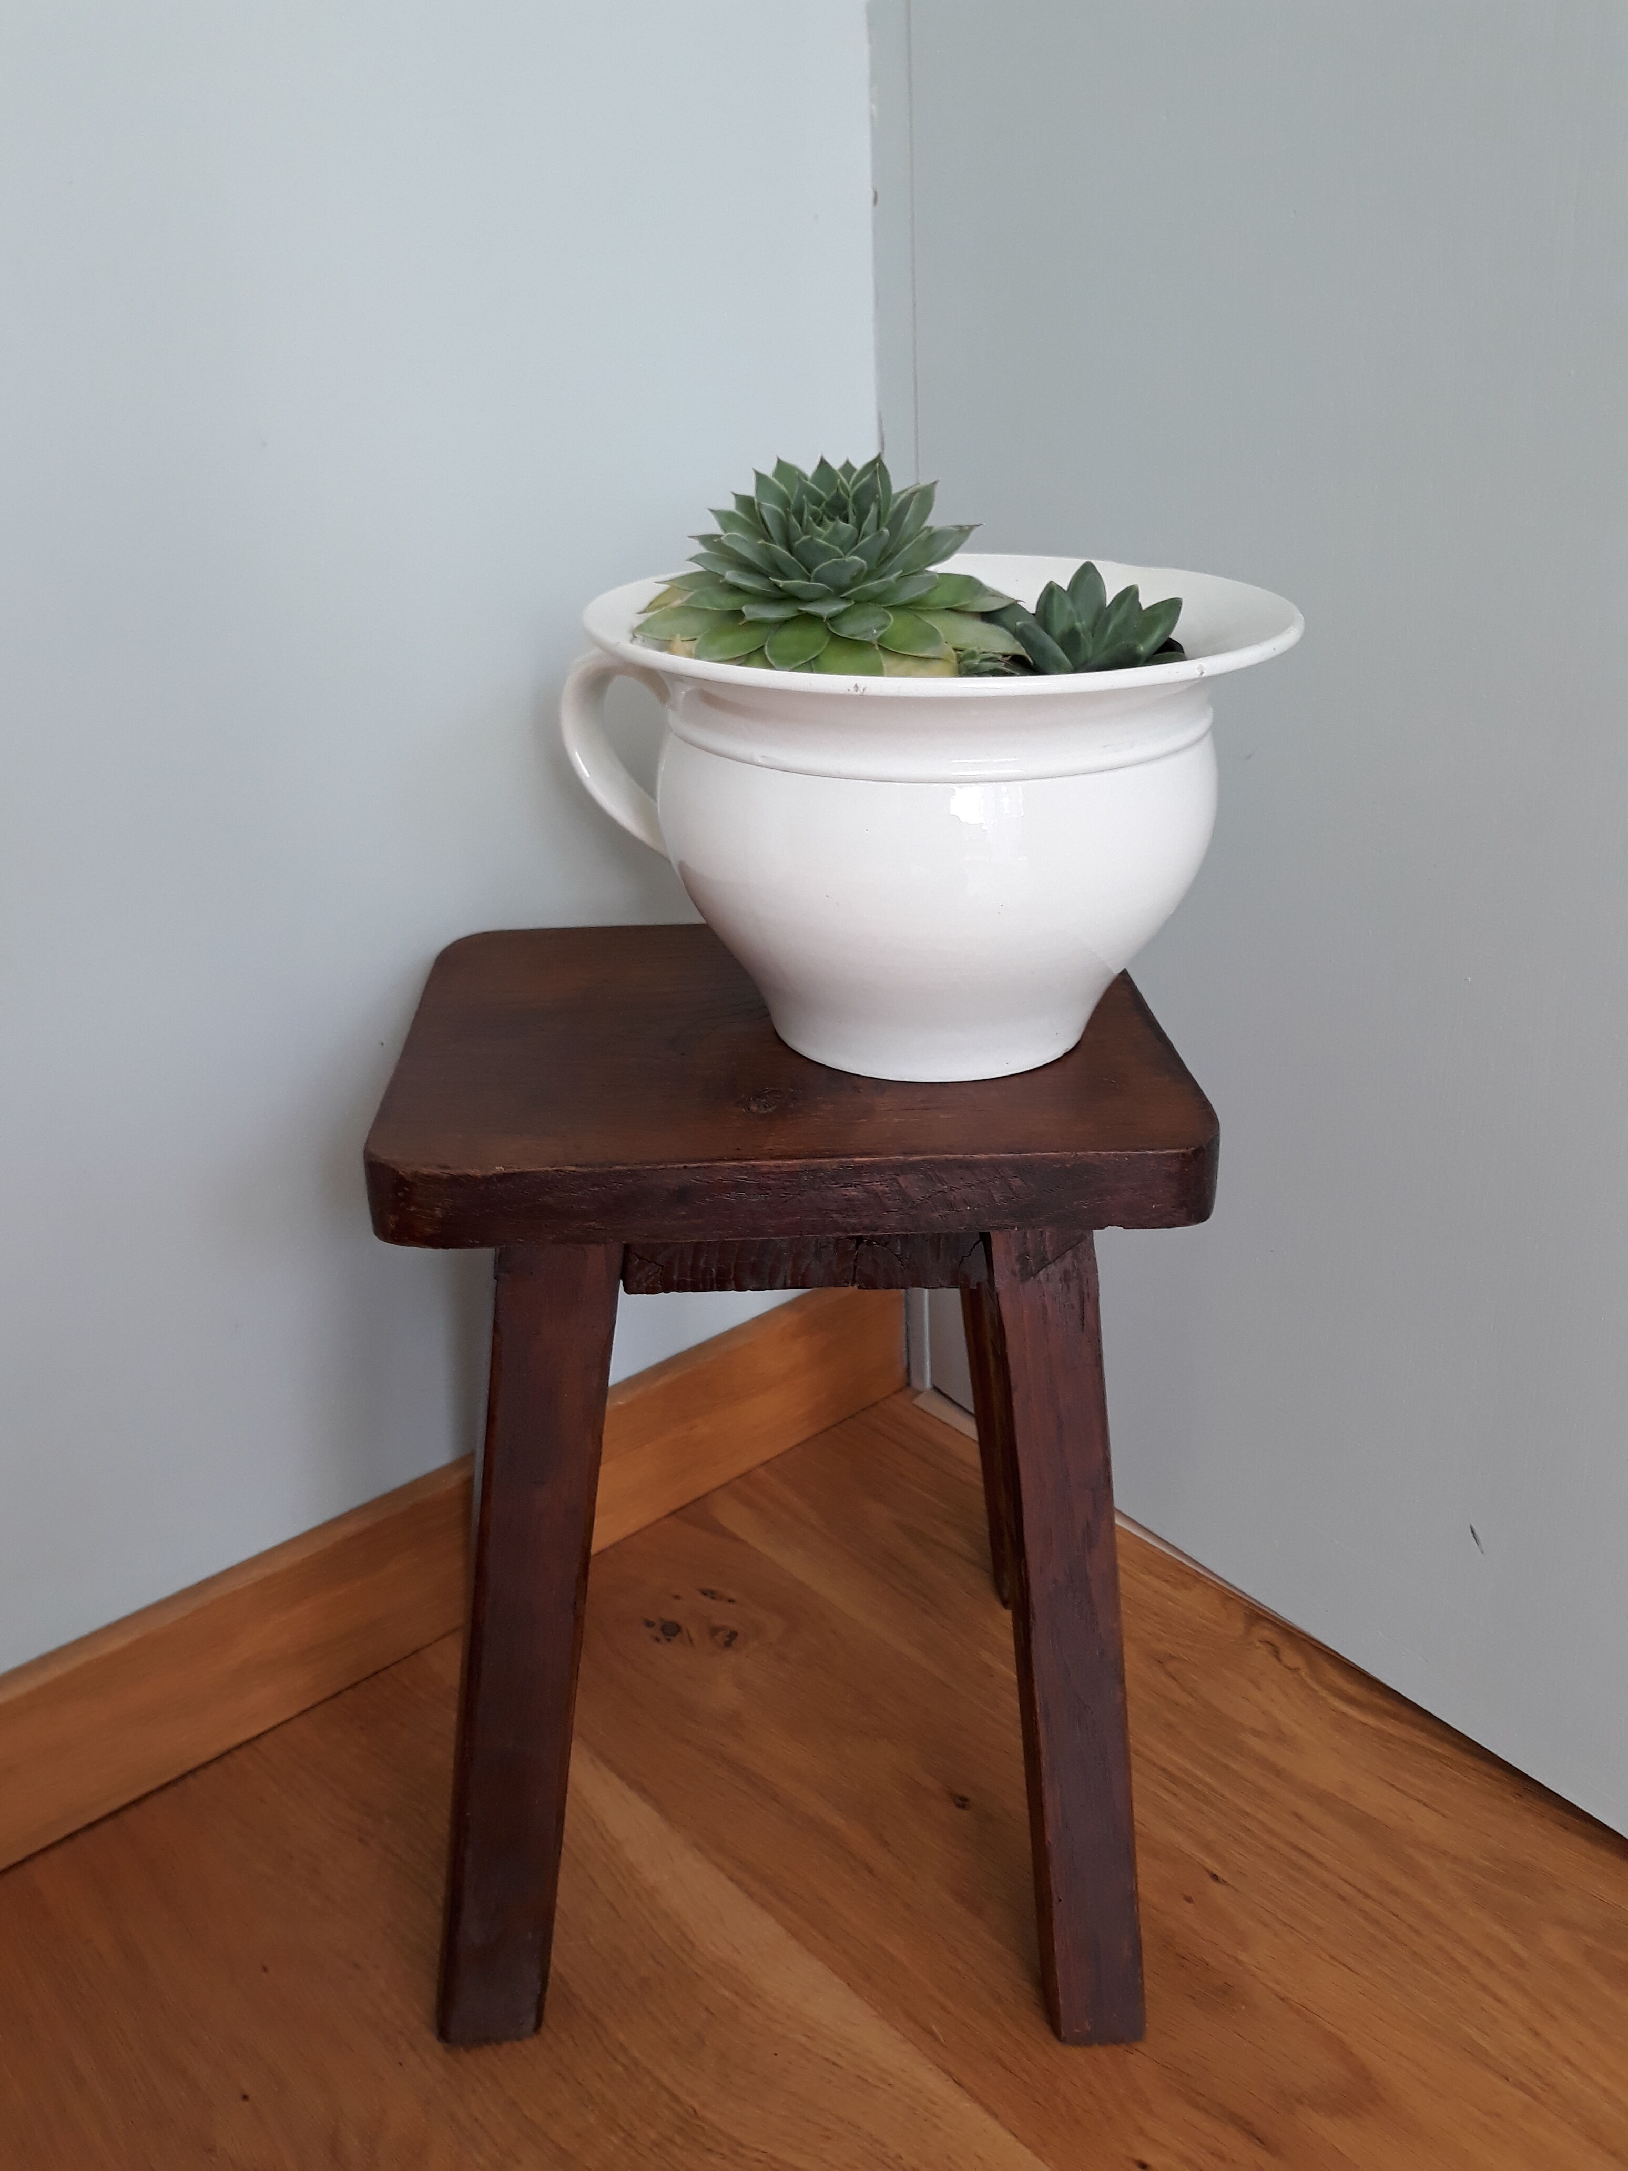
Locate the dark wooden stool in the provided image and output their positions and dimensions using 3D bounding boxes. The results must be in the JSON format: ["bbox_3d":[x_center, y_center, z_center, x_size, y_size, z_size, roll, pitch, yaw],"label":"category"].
[{"bbox_3d":[-0.009,0.151,0.717,0.289,0.387,0.265,-2,26,-2],"label":"dark wooden stool"}]

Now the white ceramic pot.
[{"bbox_3d":[0.038,-0.094,0.608,0.252,0.149,0.240,-1,26,0],"label":"white ceramic pot"}]

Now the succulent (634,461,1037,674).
[{"bbox_3d":[0.003,-0.163,0.543,0.133,0.071,0.125,-1,26,0],"label":"succulent"}]

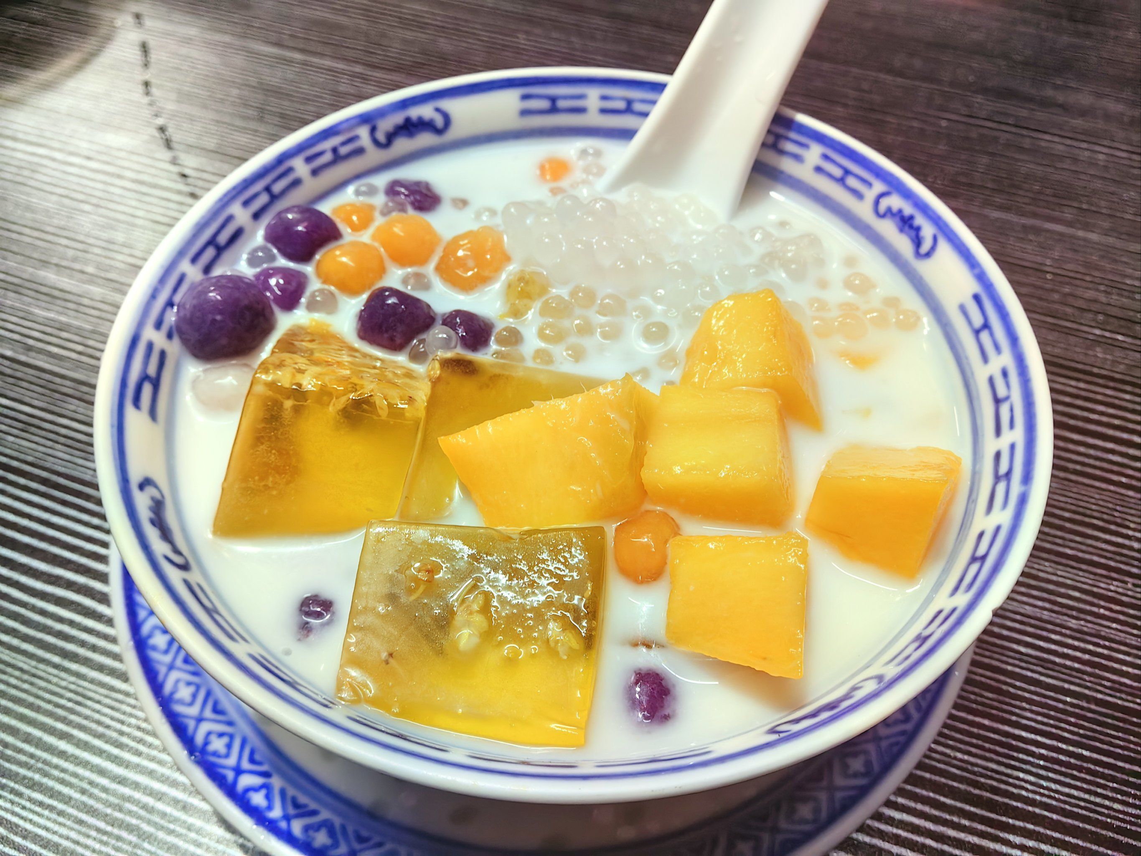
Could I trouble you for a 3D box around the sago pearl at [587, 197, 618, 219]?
[{"bbox_3d":[0.006,-0.040,0.165,0.006,0.005,0.005,0,53,0],"label":"sago pearl"}]

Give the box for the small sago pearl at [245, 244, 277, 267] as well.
[{"bbox_3d":[-0.057,-0.031,0.163,0.005,0.005,0.005,1,53,0],"label":"small sago pearl"}]

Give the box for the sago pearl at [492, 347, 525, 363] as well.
[{"bbox_3d":[-0.010,-0.011,0.149,0.005,0.005,0.005,1,53,0],"label":"sago pearl"}]

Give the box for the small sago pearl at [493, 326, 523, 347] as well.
[{"bbox_3d":[-0.011,-0.015,0.150,0.005,0.005,0.005,0,53,0],"label":"small sago pearl"}]

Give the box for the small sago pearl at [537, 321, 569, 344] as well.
[{"bbox_3d":[-0.003,-0.016,0.154,0.005,0.004,0.005,0,53,0],"label":"small sago pearl"}]

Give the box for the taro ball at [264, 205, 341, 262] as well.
[{"bbox_3d":[-0.050,-0.035,0.166,0.014,0.012,0.013,0,53,0],"label":"taro ball"}]

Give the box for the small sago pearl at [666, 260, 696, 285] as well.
[{"bbox_3d":[0.020,-0.027,0.159,0.005,0.005,0.005,1,53,0],"label":"small sago pearl"}]

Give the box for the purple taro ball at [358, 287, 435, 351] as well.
[{"bbox_3d":[-0.030,-0.019,0.152,0.013,0.011,0.012,0,53,0],"label":"purple taro ball"}]

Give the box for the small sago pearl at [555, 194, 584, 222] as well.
[{"bbox_3d":[0.000,-0.041,0.167,0.005,0.005,0.005,0,53,0],"label":"small sago pearl"}]

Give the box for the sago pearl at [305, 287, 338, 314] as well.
[{"bbox_3d":[-0.045,-0.023,0.159,0.005,0.005,0.005,0,53,0],"label":"sago pearl"}]

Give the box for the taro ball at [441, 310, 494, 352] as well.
[{"bbox_3d":[-0.018,-0.016,0.153,0.009,0.008,0.008,1,53,0],"label":"taro ball"}]

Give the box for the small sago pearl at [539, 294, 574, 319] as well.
[{"bbox_3d":[-0.002,-0.021,0.154,0.006,0.005,0.005,0,53,0],"label":"small sago pearl"}]

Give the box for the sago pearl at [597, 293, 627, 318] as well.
[{"bbox_3d":[0.007,-0.021,0.154,0.005,0.005,0.005,0,53,0],"label":"sago pearl"}]

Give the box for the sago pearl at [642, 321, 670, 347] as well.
[{"bbox_3d":[0.015,-0.016,0.153,0.005,0.005,0.005,1,53,0],"label":"sago pearl"}]

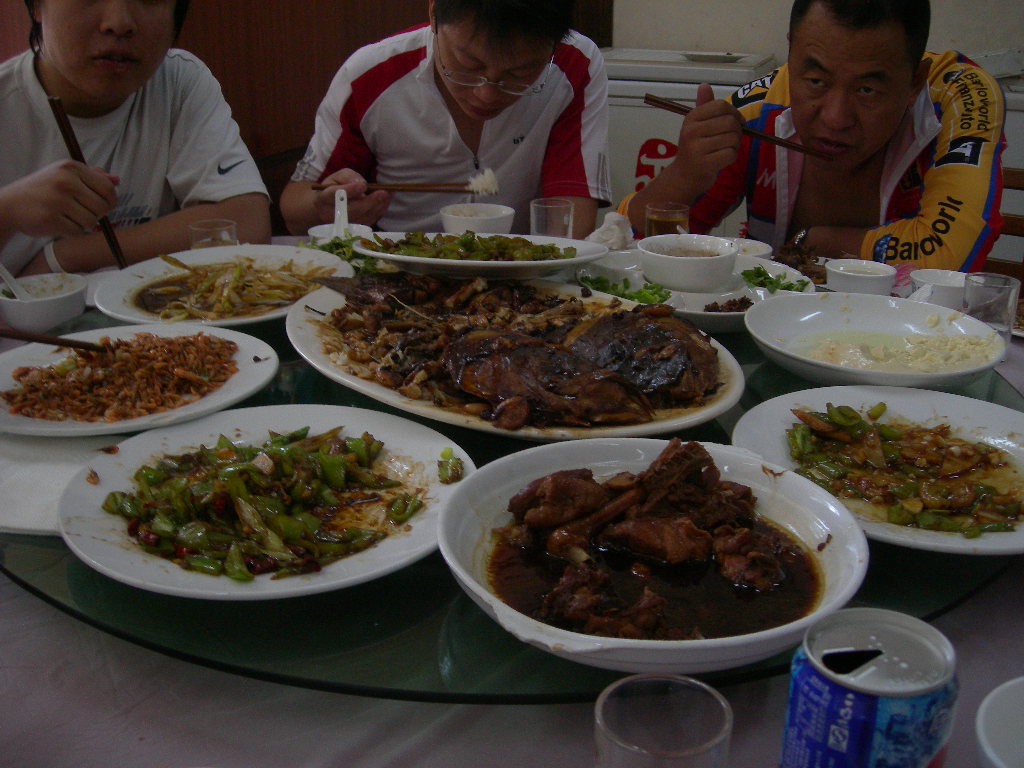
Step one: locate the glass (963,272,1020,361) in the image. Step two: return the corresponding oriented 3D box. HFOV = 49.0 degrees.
[{"bbox_3d":[0.494,-0.069,1.172,0.054,0.082,0.054,1,22,0],"label":"glass"}]

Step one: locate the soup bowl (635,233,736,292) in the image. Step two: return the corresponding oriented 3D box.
[{"bbox_3d":[0.187,-0.127,1.199,0.104,0.042,0.104,0,22,0],"label":"soup bowl"}]

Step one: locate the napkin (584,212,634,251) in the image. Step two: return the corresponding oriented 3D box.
[{"bbox_3d":[0.123,-0.186,1.420,0.063,0.057,0.058,1,22,0],"label":"napkin"}]

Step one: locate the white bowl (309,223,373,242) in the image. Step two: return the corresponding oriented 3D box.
[{"bbox_3d":[-0.217,-0.171,1.425,0.081,0.045,0.081,1,22,0],"label":"white bowl"}]

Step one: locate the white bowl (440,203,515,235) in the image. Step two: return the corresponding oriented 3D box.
[{"bbox_3d":[-0.044,-0.204,1.484,0.100,0.051,0.100,0,22,0],"label":"white bowl"}]

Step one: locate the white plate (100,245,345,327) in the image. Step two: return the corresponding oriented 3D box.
[{"bbox_3d":[-0.288,-0.090,1.151,0.260,0.032,0.260,0,22,0],"label":"white plate"}]

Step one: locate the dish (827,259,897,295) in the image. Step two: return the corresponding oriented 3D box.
[{"bbox_3d":[0.407,-0.115,1.321,0.078,0.045,0.078,1,22,0],"label":"dish"}]

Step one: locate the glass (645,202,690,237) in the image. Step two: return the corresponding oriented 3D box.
[{"bbox_3d":[0.195,-0.183,1.421,0.054,0.082,0.054,1,22,0],"label":"glass"}]

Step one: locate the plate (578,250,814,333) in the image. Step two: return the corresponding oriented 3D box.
[{"bbox_3d":[0.188,-0.092,1.154,0.236,0.036,0.236,1,22,0],"label":"plate"}]

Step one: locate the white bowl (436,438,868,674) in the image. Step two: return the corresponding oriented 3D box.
[{"bbox_3d":[0.077,0.104,0.645,0.238,0.054,0.238,0,22,0],"label":"white bowl"}]

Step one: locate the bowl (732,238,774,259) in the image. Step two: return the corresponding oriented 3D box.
[{"bbox_3d":[0.259,-0.142,1.344,0.097,0.042,0.097,0,22,0],"label":"bowl"}]

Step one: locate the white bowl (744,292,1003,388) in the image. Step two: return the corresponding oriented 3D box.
[{"bbox_3d":[0.313,-0.028,0.989,0.216,0.043,0.216,1,22,0],"label":"white bowl"}]

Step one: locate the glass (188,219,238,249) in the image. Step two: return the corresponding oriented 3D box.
[{"bbox_3d":[-0.360,-0.154,1.369,0.054,0.082,0.054,1,22,0],"label":"glass"}]

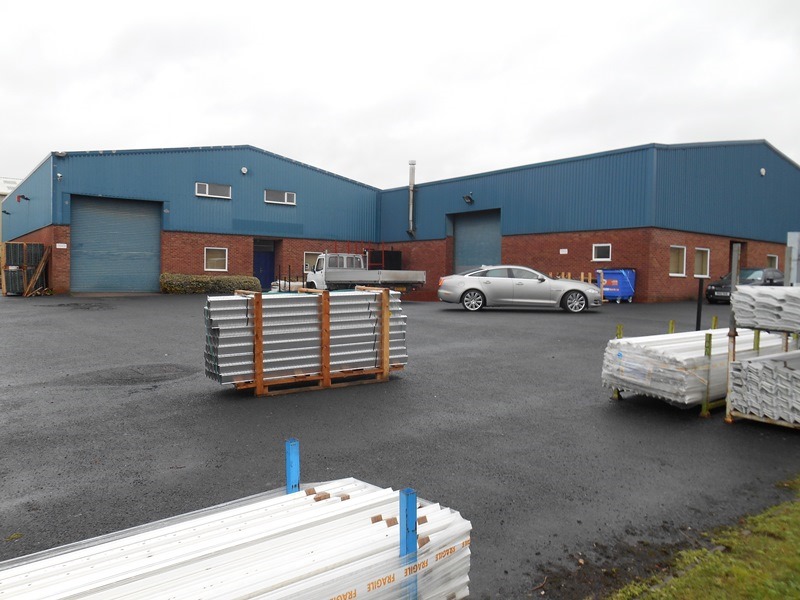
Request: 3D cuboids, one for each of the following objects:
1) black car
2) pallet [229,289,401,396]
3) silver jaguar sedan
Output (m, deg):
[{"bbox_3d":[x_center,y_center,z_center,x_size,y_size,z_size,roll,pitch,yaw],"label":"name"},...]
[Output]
[{"bbox_3d":[14.000,-0.525,23.750,4.600,1.430,1.820,-1,3,-36],"label":"black car"},{"bbox_3d":[-1.091,0.466,7.693,2.209,1.183,0.771,-3,5,-31],"label":"pallet"},{"bbox_3d":[3.680,-0.360,18.700,5.120,1.450,1.930,1,2,3],"label":"silver jaguar sedan"}]

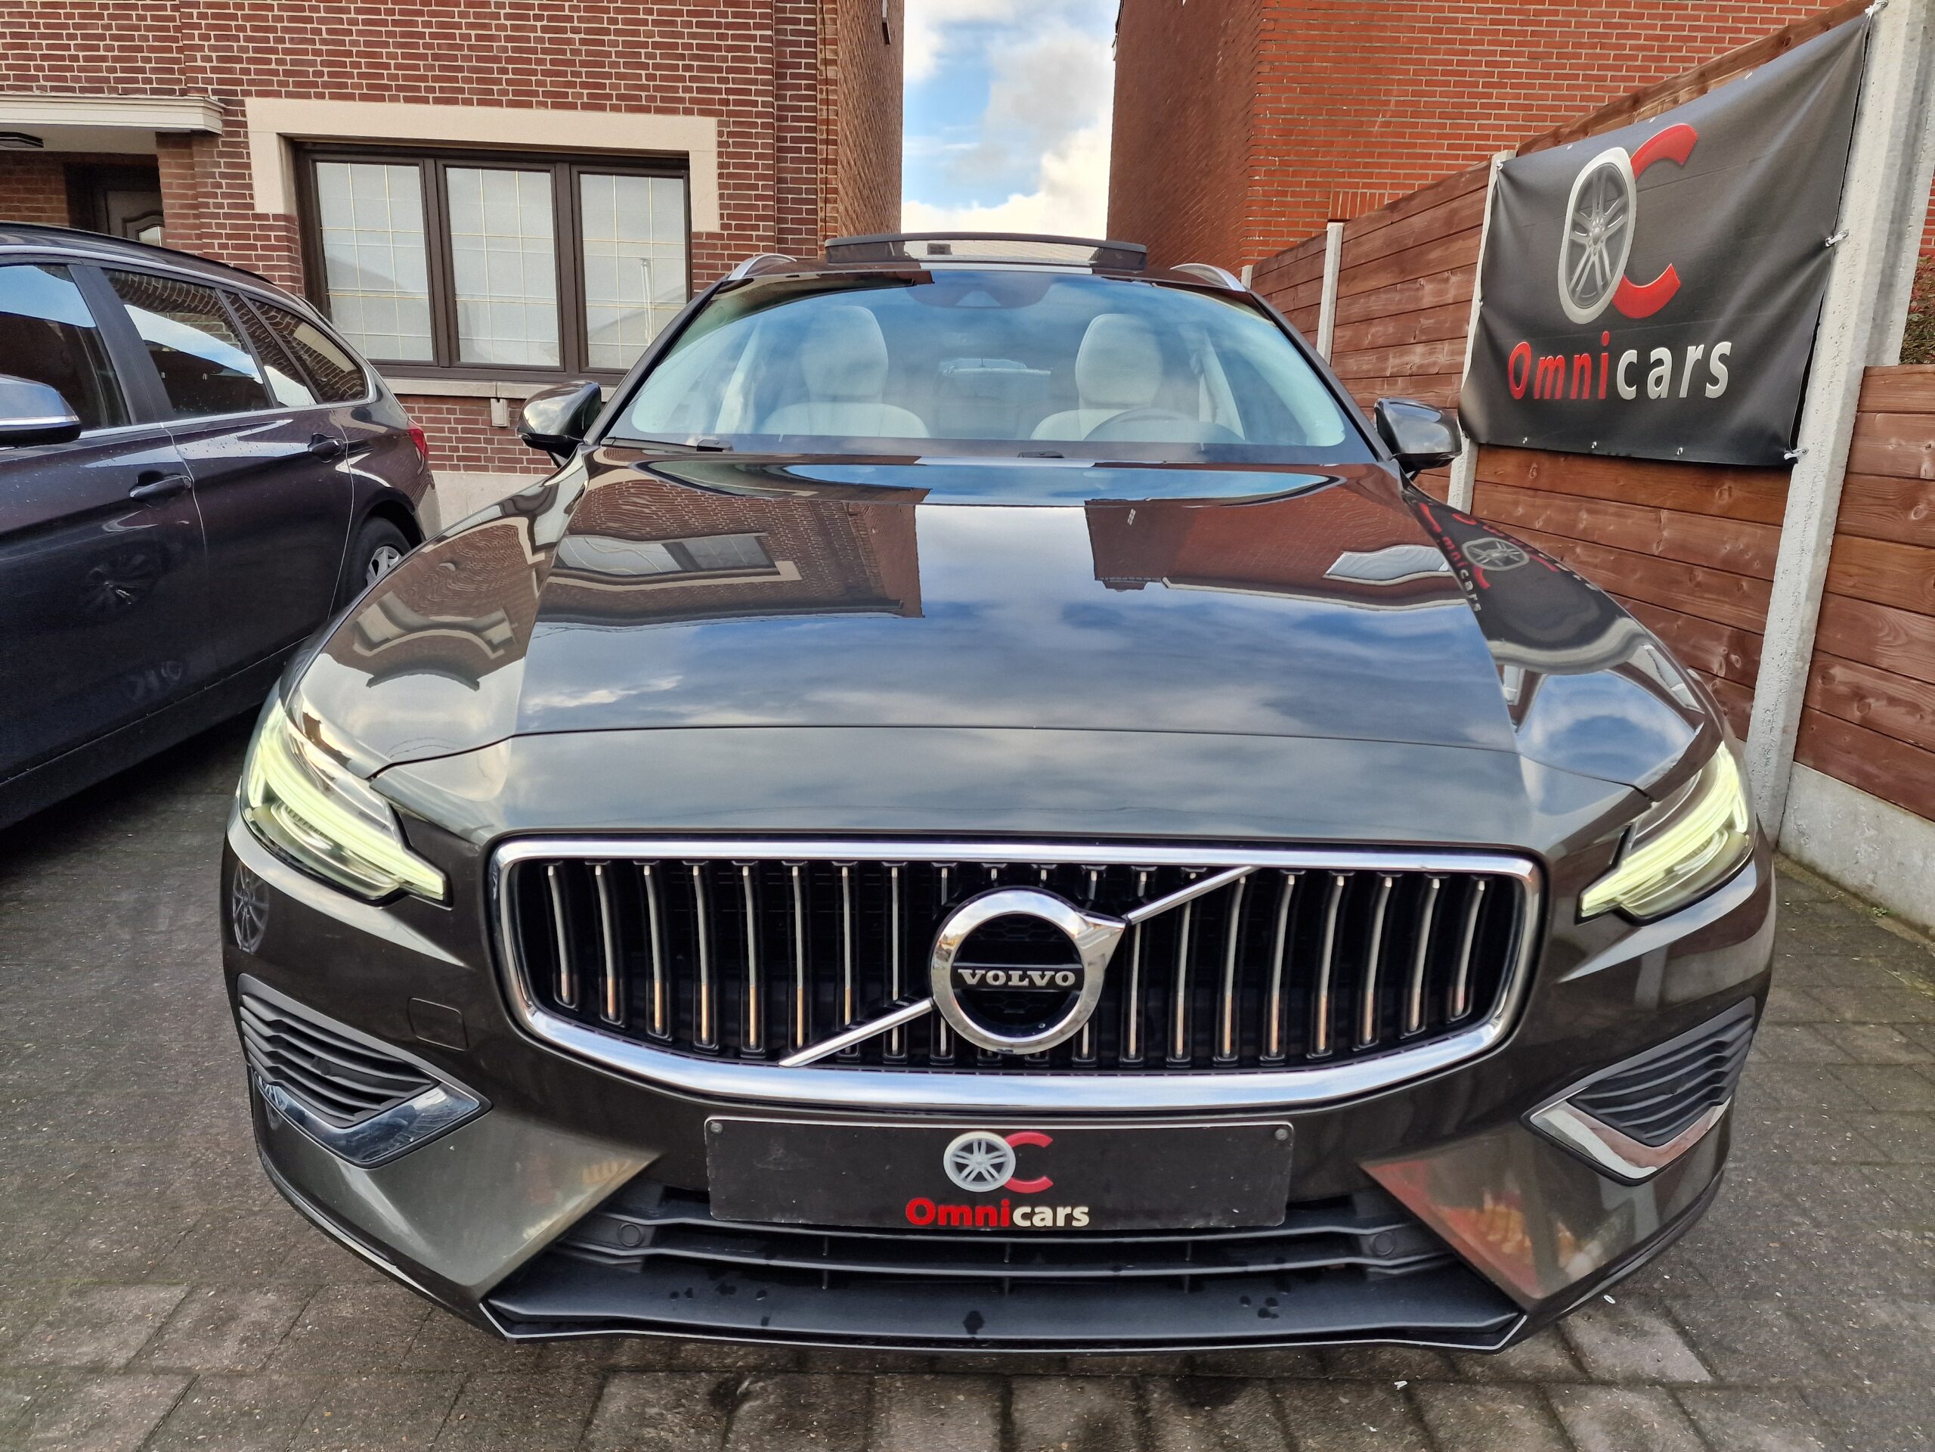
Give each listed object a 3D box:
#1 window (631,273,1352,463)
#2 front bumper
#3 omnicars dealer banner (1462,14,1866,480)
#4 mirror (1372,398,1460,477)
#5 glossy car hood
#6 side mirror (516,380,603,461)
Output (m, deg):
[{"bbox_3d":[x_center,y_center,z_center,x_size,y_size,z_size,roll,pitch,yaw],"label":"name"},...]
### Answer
[{"bbox_3d":[0.048,-0.755,2.717,1.440,0.170,0.960,1,43,0],"label":"window"},{"bbox_3d":[0.030,0.296,1.347,1.840,0.540,0.480,1,14,0],"label":"front bumper"},{"bbox_3d":[2.068,-1.402,4.115,0.070,1.040,2.090,1,14,-1],"label":"omnicars dealer banner"},{"bbox_3d":[0.961,-0.618,2.759,0.205,0.165,0.165,1,14,0],"label":"mirror"},{"bbox_3d":[0.039,-0.203,1.794,1.620,0.310,1.340,1,14,0],"label":"glossy car hood"},{"bbox_3d":[-0.869,-0.653,2.756,0.205,0.165,0.165,1,14,0],"label":"side mirror"}]

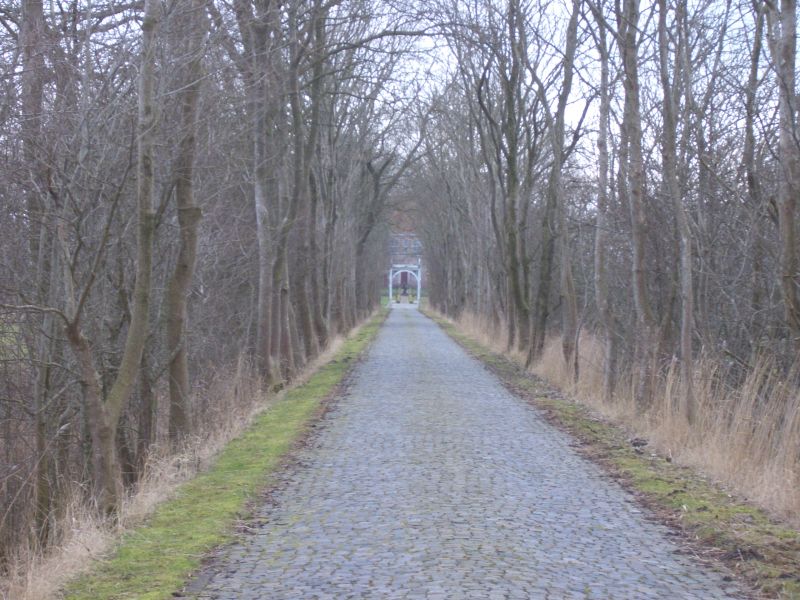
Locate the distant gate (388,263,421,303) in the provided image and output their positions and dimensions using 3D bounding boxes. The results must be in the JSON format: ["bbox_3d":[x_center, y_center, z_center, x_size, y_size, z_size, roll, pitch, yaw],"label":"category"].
[{"bbox_3d":[0.540,-1.714,252.000,3.323,4.362,0.500,0,0,0],"label":"distant gate"}]

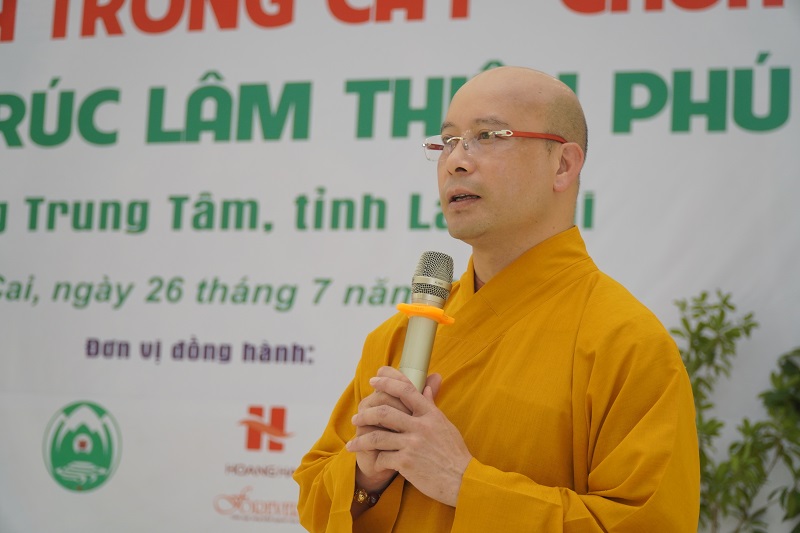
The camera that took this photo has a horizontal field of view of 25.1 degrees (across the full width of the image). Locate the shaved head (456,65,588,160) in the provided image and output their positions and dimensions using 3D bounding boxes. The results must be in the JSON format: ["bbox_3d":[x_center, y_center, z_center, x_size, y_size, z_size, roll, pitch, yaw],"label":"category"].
[{"bbox_3d":[0.154,-0.189,2.280,0.187,0.138,0.160,8,-6,-42],"label":"shaved head"}]

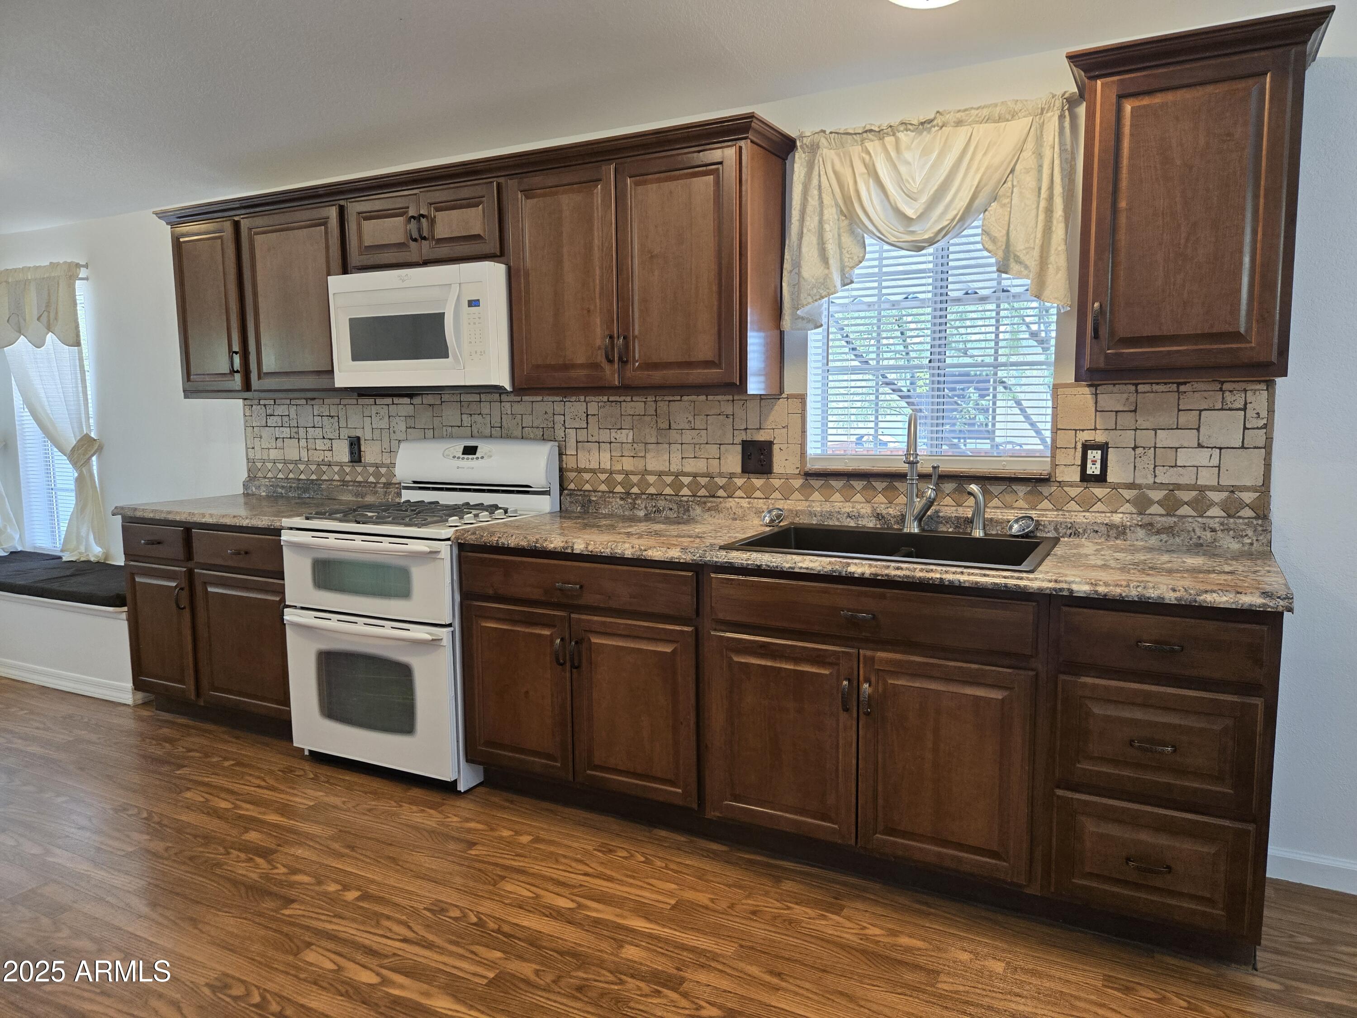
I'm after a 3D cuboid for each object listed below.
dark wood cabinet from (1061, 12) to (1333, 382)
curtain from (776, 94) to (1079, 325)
[{"bbox_3d":[1.299,-0.742,2.329,0.552,0.816,0.343,3,7,28],"label":"dark wood cabinet"},{"bbox_3d":[0.740,-0.876,2.748,0.873,0.615,0.100,3,7,28],"label":"curtain"}]

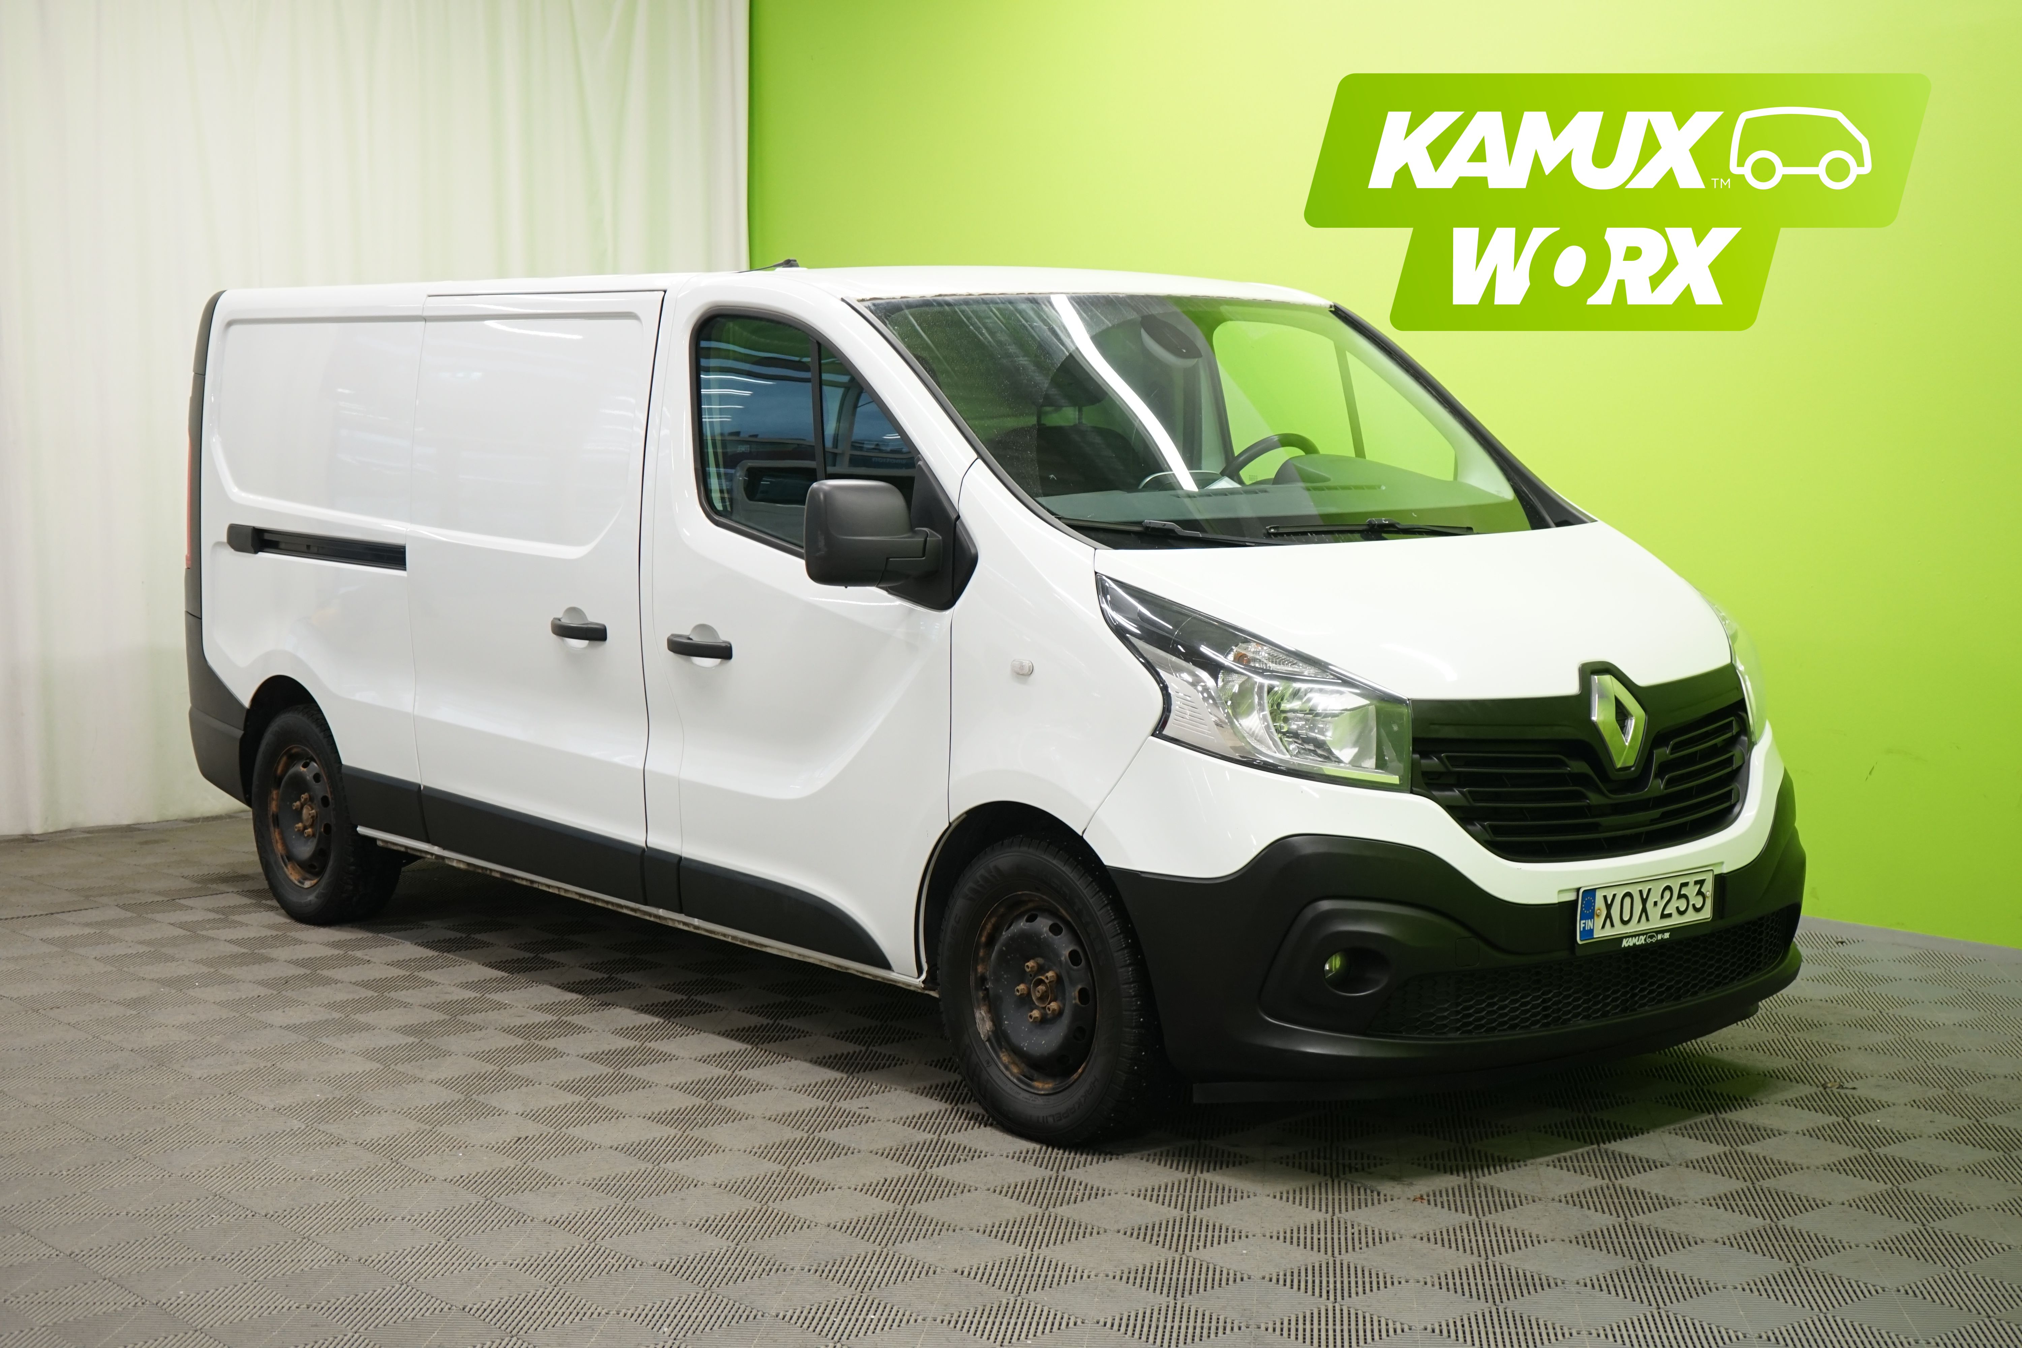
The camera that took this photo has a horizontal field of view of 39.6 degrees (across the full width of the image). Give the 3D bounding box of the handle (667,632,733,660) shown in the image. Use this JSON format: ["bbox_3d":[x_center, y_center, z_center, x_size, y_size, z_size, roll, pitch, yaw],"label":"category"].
[{"bbox_3d":[-0.744,-0.064,6.721,0.050,0.050,0.250,-4,7,-39],"label":"handle"}]

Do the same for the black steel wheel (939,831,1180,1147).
[{"bbox_3d":[0.115,0.673,6.044,0.220,0.675,0.675,-4,7,-37],"label":"black steel wheel"}]

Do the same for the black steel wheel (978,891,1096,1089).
[{"bbox_3d":[0.109,0.679,6.040,0.170,0.442,0.442,-4,7,-37],"label":"black steel wheel"}]

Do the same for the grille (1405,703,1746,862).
[{"bbox_3d":[1.262,0.232,5.883,1.110,0.285,0.170,-4,7,-39],"label":"grille"}]

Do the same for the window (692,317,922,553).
[{"bbox_3d":[-0.495,-0.536,6.523,0.060,0.600,0.850,5,1,-42],"label":"window"}]

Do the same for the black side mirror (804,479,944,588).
[{"bbox_3d":[-0.296,-0.305,6.083,0.220,0.245,0.240,-4,7,-39],"label":"black side mirror"}]

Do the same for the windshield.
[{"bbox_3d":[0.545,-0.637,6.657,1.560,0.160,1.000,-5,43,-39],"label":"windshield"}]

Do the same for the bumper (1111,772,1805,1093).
[{"bbox_3d":[1.129,0.531,6.073,1.920,0.580,0.650,-4,7,-39],"label":"bumper"}]

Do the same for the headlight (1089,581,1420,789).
[{"bbox_3d":[0.475,0.019,5.652,0.420,0.420,0.600,-4,7,-39],"label":"headlight"}]

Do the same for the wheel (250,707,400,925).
[{"bbox_3d":[-2.120,0.431,8.724,0.220,0.675,0.675,-4,7,-39],"label":"wheel"}]

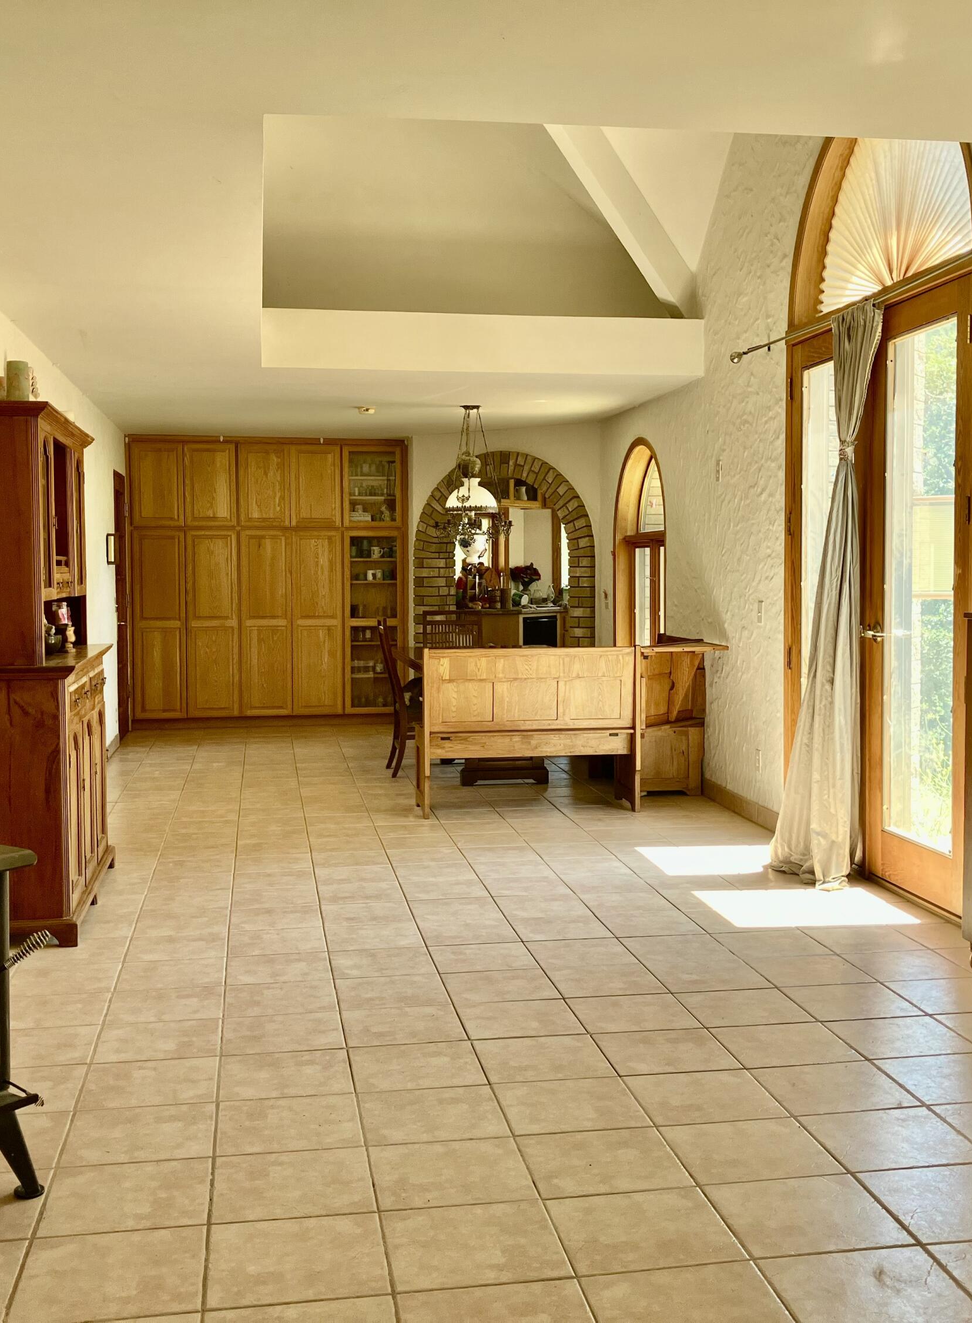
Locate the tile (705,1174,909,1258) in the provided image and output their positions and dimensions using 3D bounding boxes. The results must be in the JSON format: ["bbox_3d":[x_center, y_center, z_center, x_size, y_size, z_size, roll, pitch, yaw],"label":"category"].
[{"bbox_3d":[0.668,1.164,2.983,0.343,0.010,0.335,-1,4,-9],"label":"tile"}]

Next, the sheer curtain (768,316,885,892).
[{"bbox_3d":[1.453,-0.273,5.999,0.260,2.370,0.560,-1,4,-9],"label":"sheer curtain"}]

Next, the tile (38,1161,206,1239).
[{"bbox_3d":[-0.744,1.120,2.977,0.332,0.014,0.324,-1,4,-9],"label":"tile"}]

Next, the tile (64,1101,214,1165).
[{"bbox_3d":[-0.797,1.099,3.302,0.332,0.014,0.324,-1,4,-9],"label":"tile"}]

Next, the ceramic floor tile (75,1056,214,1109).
[{"bbox_3d":[-0.861,1.088,3.667,0.332,0.011,0.326,-1,4,-9],"label":"ceramic floor tile"}]

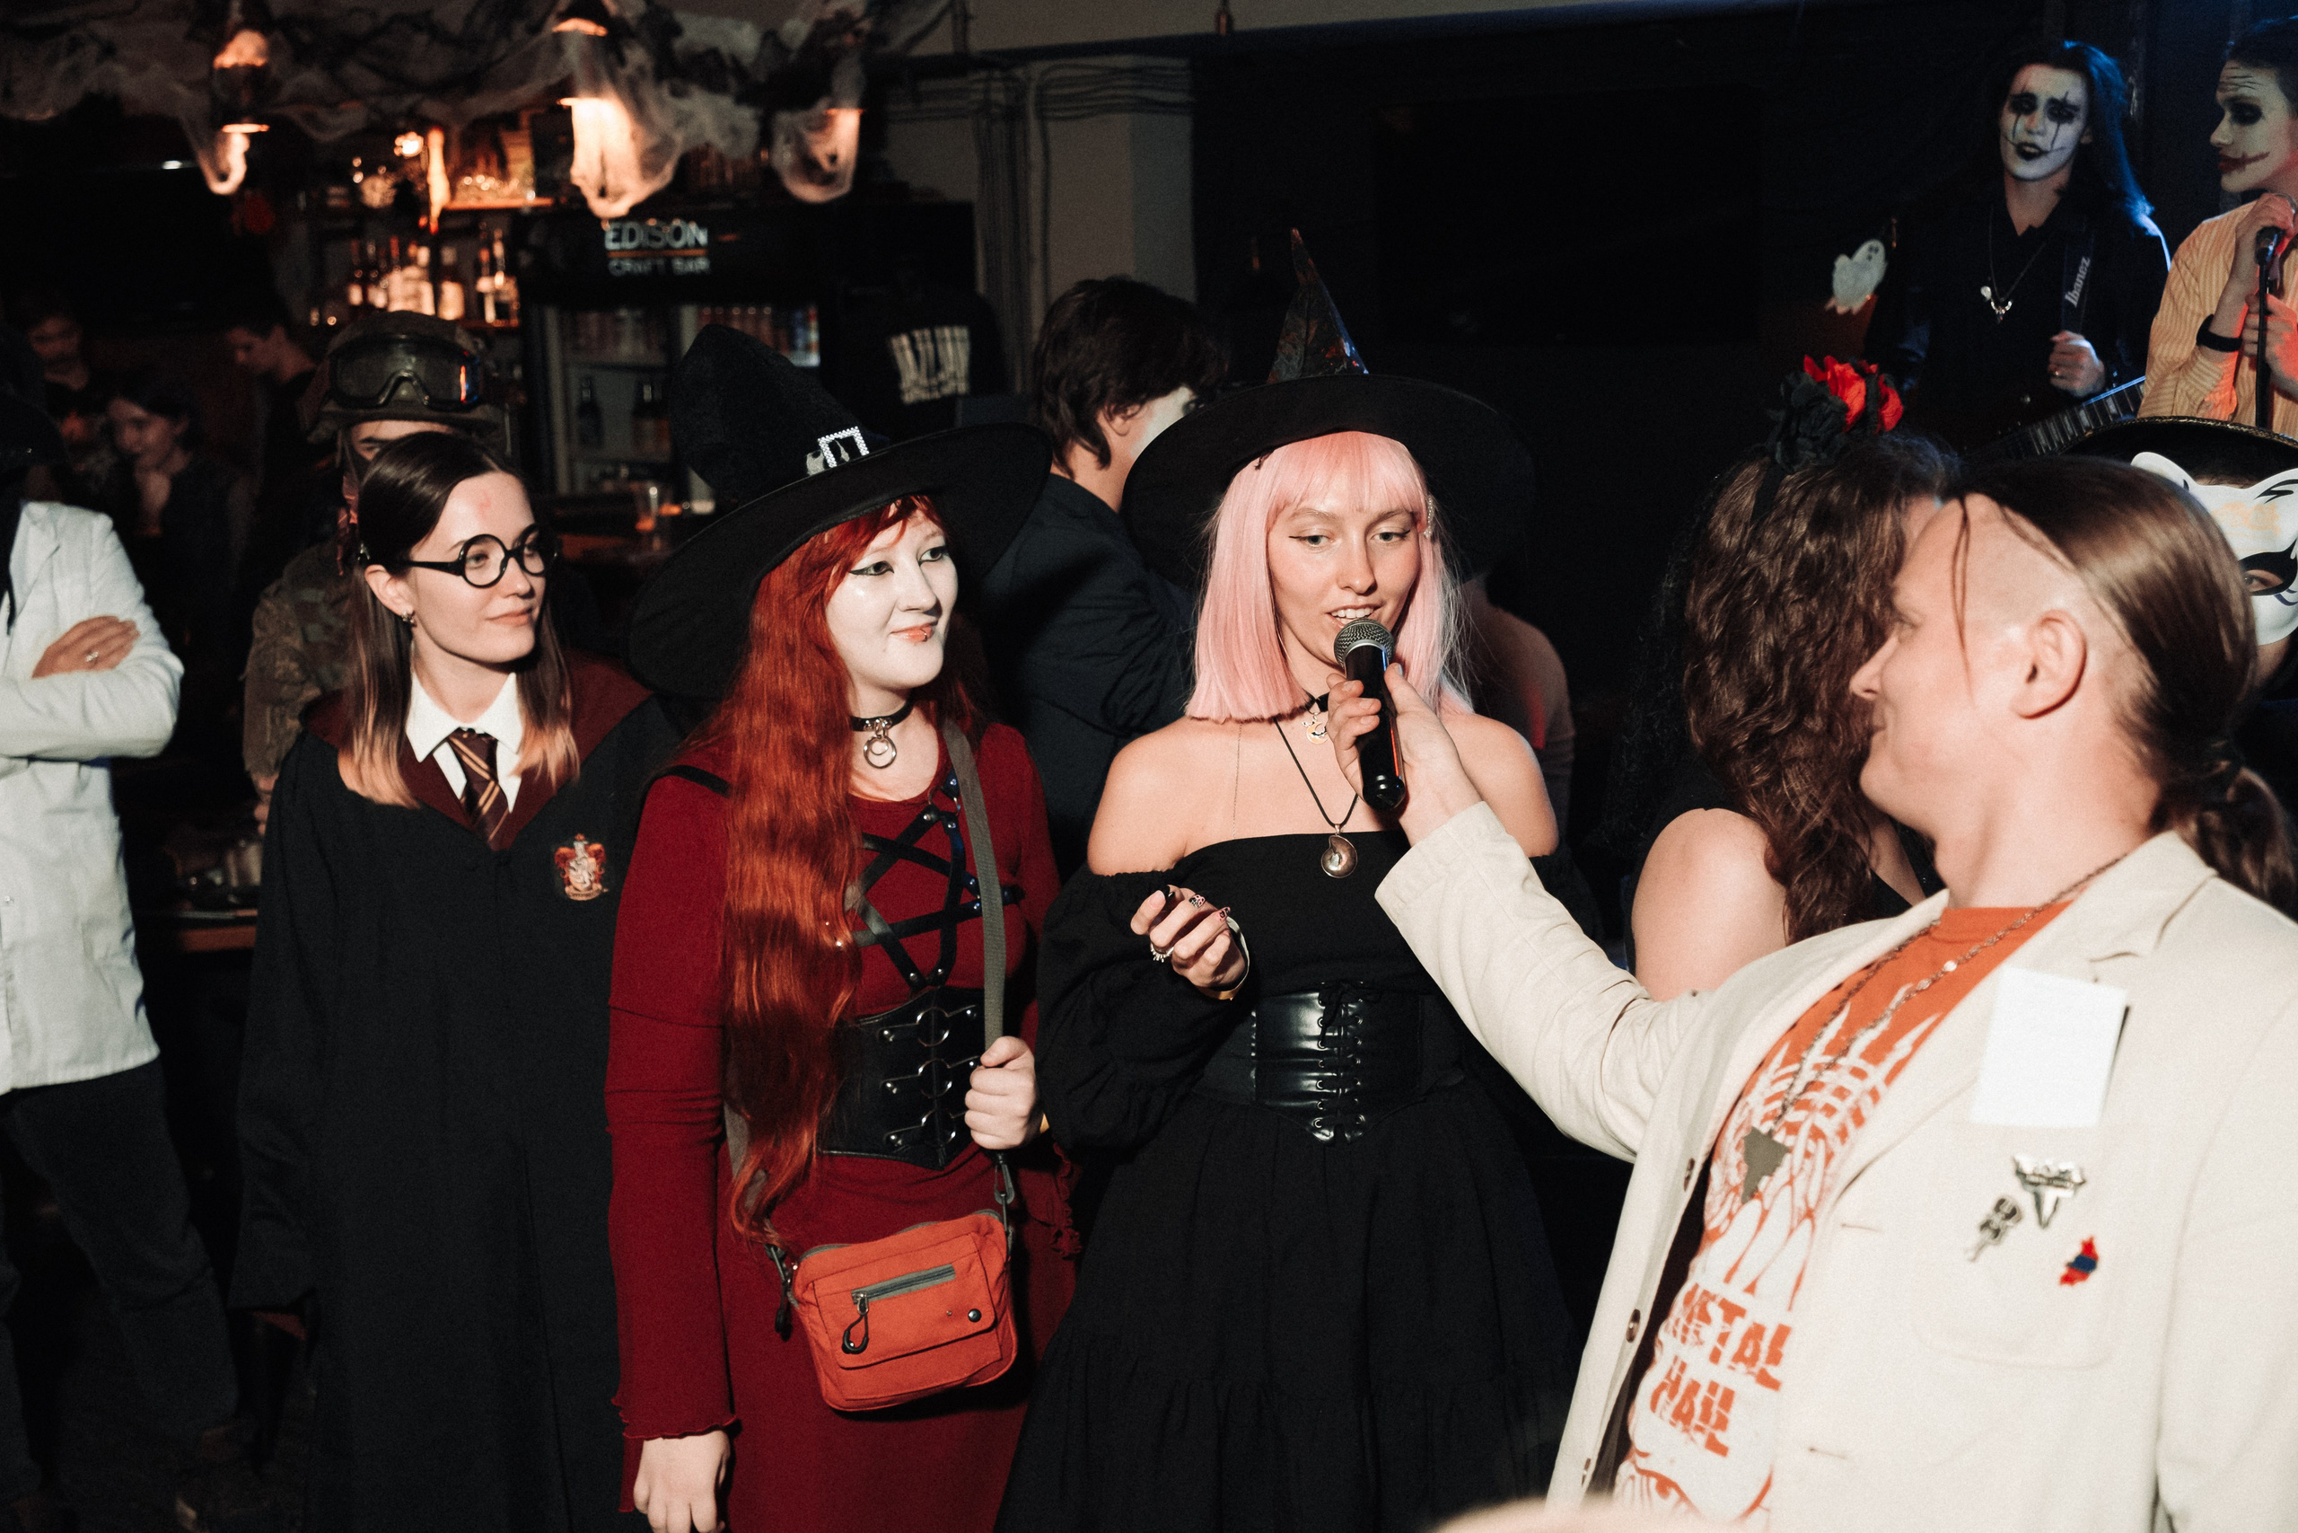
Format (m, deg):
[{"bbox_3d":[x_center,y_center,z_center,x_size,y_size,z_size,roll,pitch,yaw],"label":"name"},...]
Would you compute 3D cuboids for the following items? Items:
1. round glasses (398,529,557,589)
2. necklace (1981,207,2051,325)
[{"bbox_3d":[-0.666,-0.205,2.414,0.145,0.055,0.140,4,14,31],"label":"round glasses"},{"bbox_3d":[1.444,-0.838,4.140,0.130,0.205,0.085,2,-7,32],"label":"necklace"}]

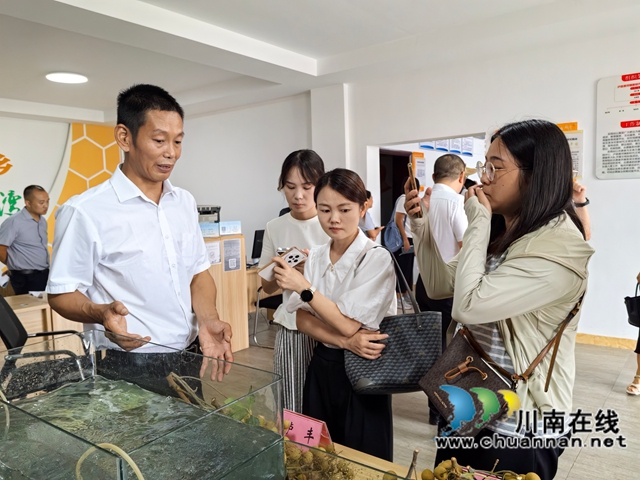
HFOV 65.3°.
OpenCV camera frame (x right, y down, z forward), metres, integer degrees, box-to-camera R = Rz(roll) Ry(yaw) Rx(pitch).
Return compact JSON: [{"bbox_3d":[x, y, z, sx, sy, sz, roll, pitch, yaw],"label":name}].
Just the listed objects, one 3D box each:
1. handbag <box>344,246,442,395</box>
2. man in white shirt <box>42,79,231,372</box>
[{"bbox_3d":[0.239,0.268,1.670,0.370,0.460,0.160,-4,5,-22],"label":"handbag"},{"bbox_3d":[-0.439,0.462,1.401,0.430,1.760,0.520,2,6,35],"label":"man in white shirt"}]

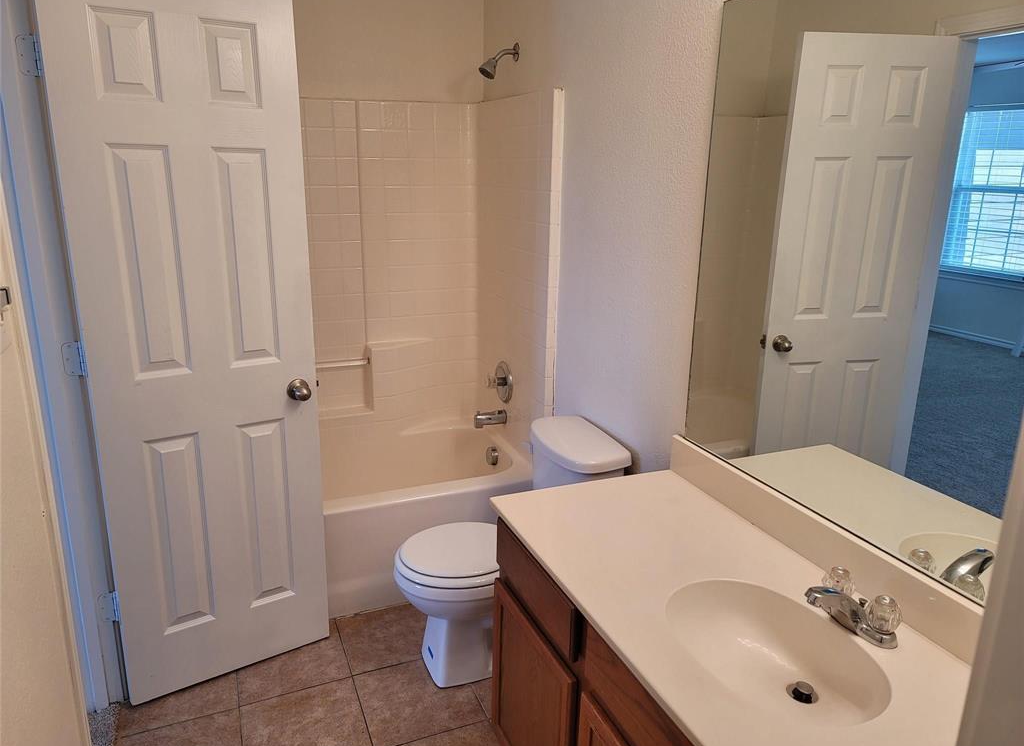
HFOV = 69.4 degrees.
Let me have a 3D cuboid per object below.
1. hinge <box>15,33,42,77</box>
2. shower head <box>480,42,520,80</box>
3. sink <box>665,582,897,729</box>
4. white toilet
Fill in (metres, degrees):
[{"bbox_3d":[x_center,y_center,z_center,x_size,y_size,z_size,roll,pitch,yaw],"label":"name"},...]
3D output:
[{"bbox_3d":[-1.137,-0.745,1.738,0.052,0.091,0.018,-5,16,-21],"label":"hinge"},{"bbox_3d":[-0.051,-1.190,2.813,0.155,0.140,0.068,-5,16,-21],"label":"shower head"},{"bbox_3d":[0.442,0.535,1.300,0.297,0.140,0.426,-5,16,-21],"label":"sink"},{"bbox_3d":[-0.025,0.585,2.361,0.685,0.745,0.460,-5,16,-21],"label":"white toilet"}]

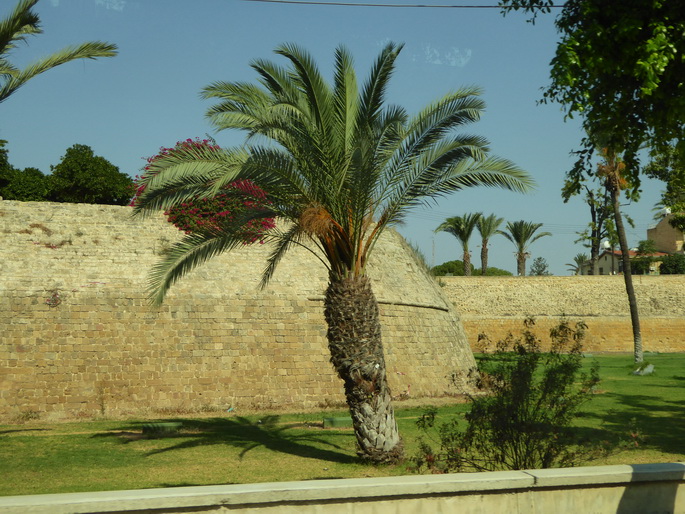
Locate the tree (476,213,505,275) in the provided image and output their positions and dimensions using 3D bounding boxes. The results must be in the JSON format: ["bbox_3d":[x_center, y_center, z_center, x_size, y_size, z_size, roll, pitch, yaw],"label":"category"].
[{"bbox_3d":[16.277,-1.163,103.000,3.500,7.530,3.400,0,-5,0],"label":"tree"}]

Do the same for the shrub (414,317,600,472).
[{"bbox_3d":[2.412,2.025,13.600,2.700,2.310,2.300,0,-5,0],"label":"shrub"}]

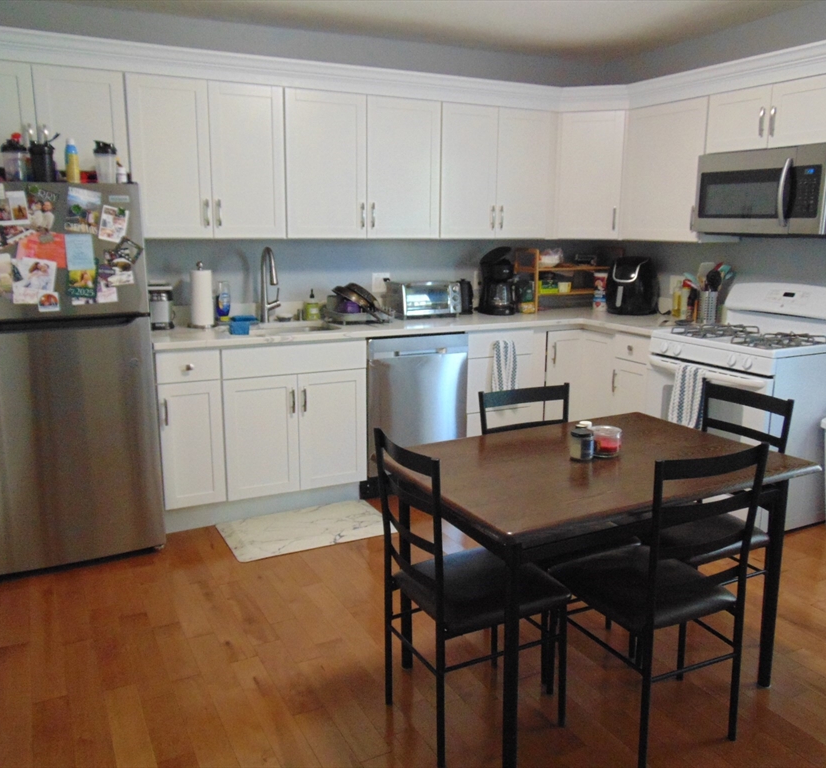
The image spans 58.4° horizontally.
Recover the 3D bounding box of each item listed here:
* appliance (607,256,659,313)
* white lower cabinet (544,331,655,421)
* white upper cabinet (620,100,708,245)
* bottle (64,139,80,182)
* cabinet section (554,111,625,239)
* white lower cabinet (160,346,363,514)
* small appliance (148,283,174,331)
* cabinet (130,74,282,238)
[{"bbox_3d":[1.389,-0.619,4.708,0.327,0.332,0.276,-10,15,-40],"label":"appliance"},{"bbox_3d":[1.176,0.050,4.653,0.902,0.884,1.144,-5,13,-26],"label":"white lower cabinet"},{"bbox_3d":[1.564,-1.212,4.288,0.319,0.746,0.606,-5,13,-26],"label":"white upper cabinet"},{"bbox_3d":[-1.395,-0.917,3.008,0.055,0.185,0.055,-5,13,-26],"label":"bottle"},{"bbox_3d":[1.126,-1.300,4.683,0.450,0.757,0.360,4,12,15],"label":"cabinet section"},{"bbox_3d":[-0.846,0.146,3.927,1.046,0.793,0.622,-5,13,-26],"label":"white lower cabinet"},{"bbox_3d":[-1.304,-0.411,3.828,0.123,0.240,0.143,-5,13,-26],"label":"small appliance"},{"bbox_3d":[-1.060,-1.121,3.745,0.757,0.750,0.322,-5,13,-26],"label":"cabinet"}]

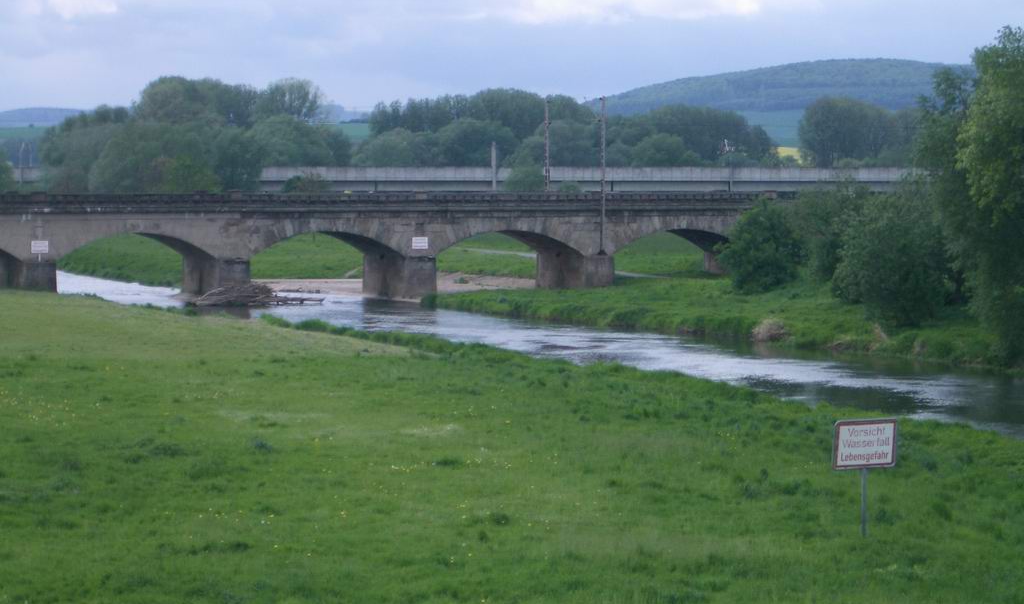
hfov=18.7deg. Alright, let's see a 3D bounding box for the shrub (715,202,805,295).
[{"bbox_3d":[17.530,-4.002,220.000,6.000,6.600,5.700,0,2,0],"label":"shrub"}]

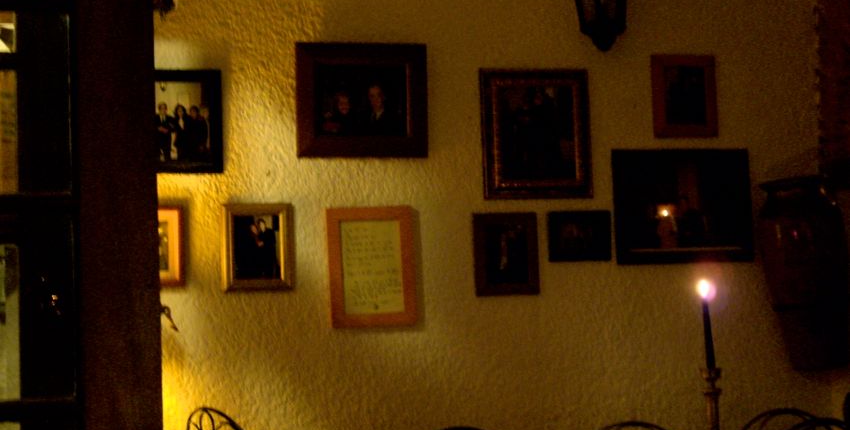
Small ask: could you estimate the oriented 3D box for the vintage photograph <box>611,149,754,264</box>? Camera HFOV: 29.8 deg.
[{"bbox_3d":[0.824,-0.026,5.120,0.458,0.360,0.025,-1,-5,-12],"label":"vintage photograph"}]

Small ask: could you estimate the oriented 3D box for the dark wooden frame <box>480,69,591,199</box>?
[{"bbox_3d":[0.350,-0.253,5.040,0.351,0.410,0.025,-1,-6,-12],"label":"dark wooden frame"}]

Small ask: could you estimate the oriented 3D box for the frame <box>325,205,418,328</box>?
[{"bbox_3d":[-0.161,0.161,4.885,0.265,0.366,0.025,-2,-5,-12],"label":"frame"}]

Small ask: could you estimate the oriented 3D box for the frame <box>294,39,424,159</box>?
[{"bbox_3d":[-0.194,-0.352,4.931,0.405,0.353,0.025,0,-6,-12],"label":"frame"}]

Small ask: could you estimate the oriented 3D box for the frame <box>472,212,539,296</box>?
[{"bbox_3d":[0.252,0.124,4.979,0.202,0.251,0.025,-1,-5,-12],"label":"frame"}]

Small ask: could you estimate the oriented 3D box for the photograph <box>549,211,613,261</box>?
[{"bbox_3d":[0.486,0.069,5.036,0.201,0.153,0.025,-1,-6,-12],"label":"photograph"}]

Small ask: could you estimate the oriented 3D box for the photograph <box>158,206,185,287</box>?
[{"bbox_3d":[-0.814,0.096,4.749,0.190,0.235,0.025,-1,-5,-12],"label":"photograph"}]

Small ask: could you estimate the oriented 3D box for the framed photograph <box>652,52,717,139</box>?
[{"bbox_3d":[0.836,-0.380,5.159,0.215,0.266,0.025,-1,-6,-12],"label":"framed photograph"}]

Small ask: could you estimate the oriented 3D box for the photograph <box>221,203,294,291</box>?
[{"bbox_3d":[-0.502,0.100,4.817,0.205,0.262,0.025,-1,-6,-12],"label":"photograph"}]

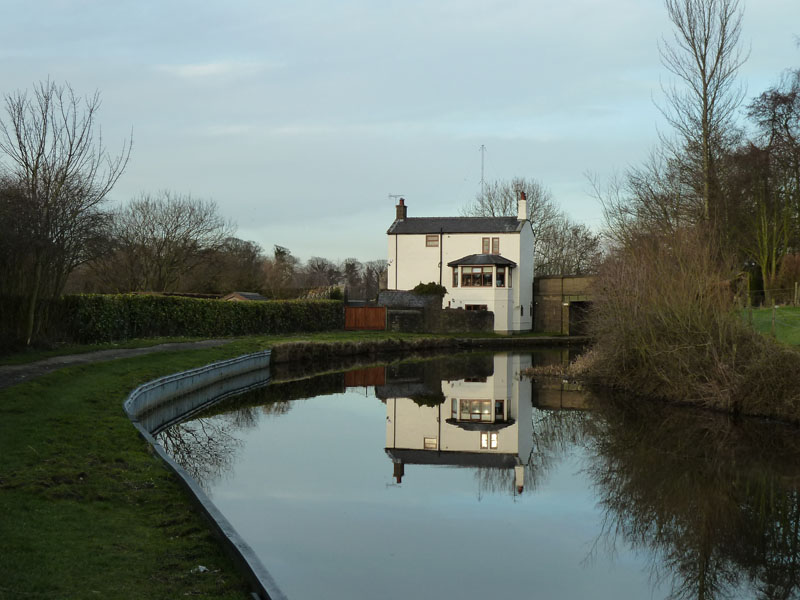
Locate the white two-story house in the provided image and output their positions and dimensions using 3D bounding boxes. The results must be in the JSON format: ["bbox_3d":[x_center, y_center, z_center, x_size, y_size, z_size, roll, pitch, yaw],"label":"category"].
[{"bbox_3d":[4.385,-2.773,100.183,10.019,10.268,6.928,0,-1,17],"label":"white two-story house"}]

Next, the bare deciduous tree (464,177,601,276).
[{"bbox_3d":[12.372,-4.656,127.931,12.767,13.596,11.500,0,-1,6],"label":"bare deciduous tree"}]

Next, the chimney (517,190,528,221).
[{"bbox_3d":[9.022,-6.835,99.606,0.586,2.067,0.640,0,-1,17],"label":"chimney"}]

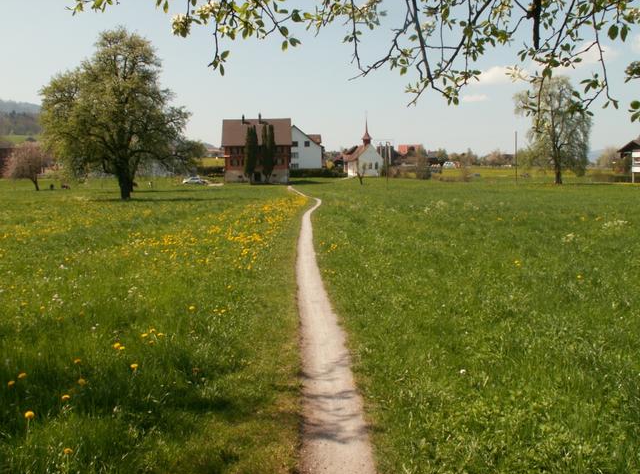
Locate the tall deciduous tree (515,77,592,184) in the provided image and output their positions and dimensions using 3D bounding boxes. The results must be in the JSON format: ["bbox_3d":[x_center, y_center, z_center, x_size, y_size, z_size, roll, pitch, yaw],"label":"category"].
[{"bbox_3d":[30.438,-13.948,94.000,10.200,13.800,10.000,1,5,17],"label":"tall deciduous tree"}]

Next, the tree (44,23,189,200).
[{"bbox_3d":[-14.463,-8.699,51.000,10.700,12.100,10.500,-2,5,-15],"label":"tree"}]

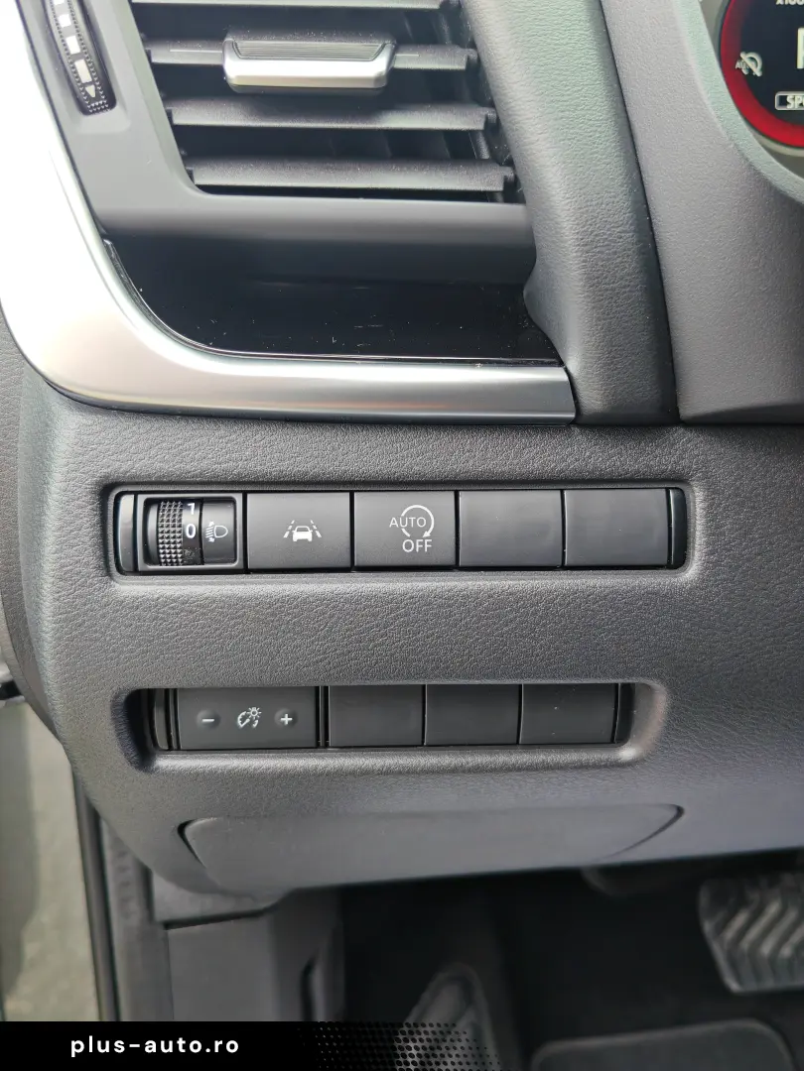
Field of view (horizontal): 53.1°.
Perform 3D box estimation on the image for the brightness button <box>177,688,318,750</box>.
[{"bbox_3d":[-0.044,0.051,0.236,0.039,0.020,0.009,-1,13,0],"label":"brightness button"}]

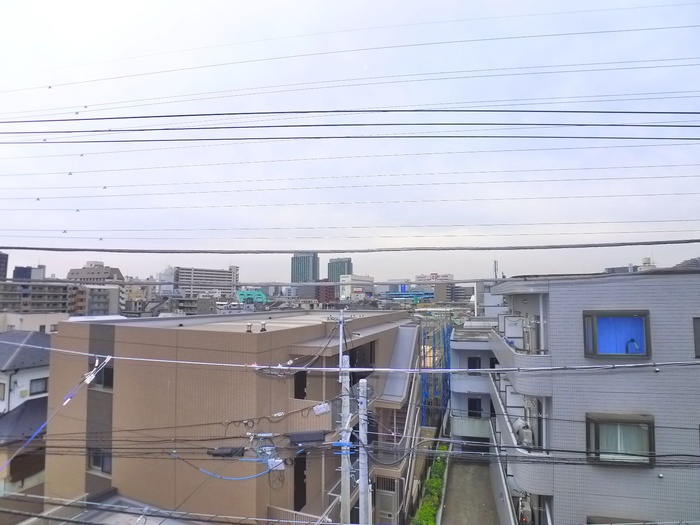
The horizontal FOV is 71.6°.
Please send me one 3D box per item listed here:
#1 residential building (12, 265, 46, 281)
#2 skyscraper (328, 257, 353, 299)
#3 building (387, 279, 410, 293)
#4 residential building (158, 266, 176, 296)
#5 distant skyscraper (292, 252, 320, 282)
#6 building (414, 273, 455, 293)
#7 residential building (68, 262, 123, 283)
[{"bbox_3d":[-216.980,17.220,329.570,13.500,29.000,11.200,-1,-4,12],"label":"residential building"},{"bbox_3d":[-22.390,39.620,1219.920,53.800,96.000,34.700,-1,-4,20],"label":"skyscraper"},{"bbox_3d":[63.570,35.970,618.960,25.300,27.900,19.500,-1,-4,16],"label":"building"},{"bbox_3d":[-139.650,19.330,369.520,8.700,29.800,8.700,-1,-4,15],"label":"residential building"},{"bbox_3d":[-99.130,29.440,1090.300,52.400,100.000,33.800,-1,-4,20],"label":"distant skyscraper"},{"bbox_3d":[105.070,31.130,599.230,45.400,35.000,20.600,-1,-4,15],"label":"building"},{"bbox_3d":[-179.820,16.390,344.650,27.800,32.500,22.200,-1,-4,10],"label":"residential building"}]

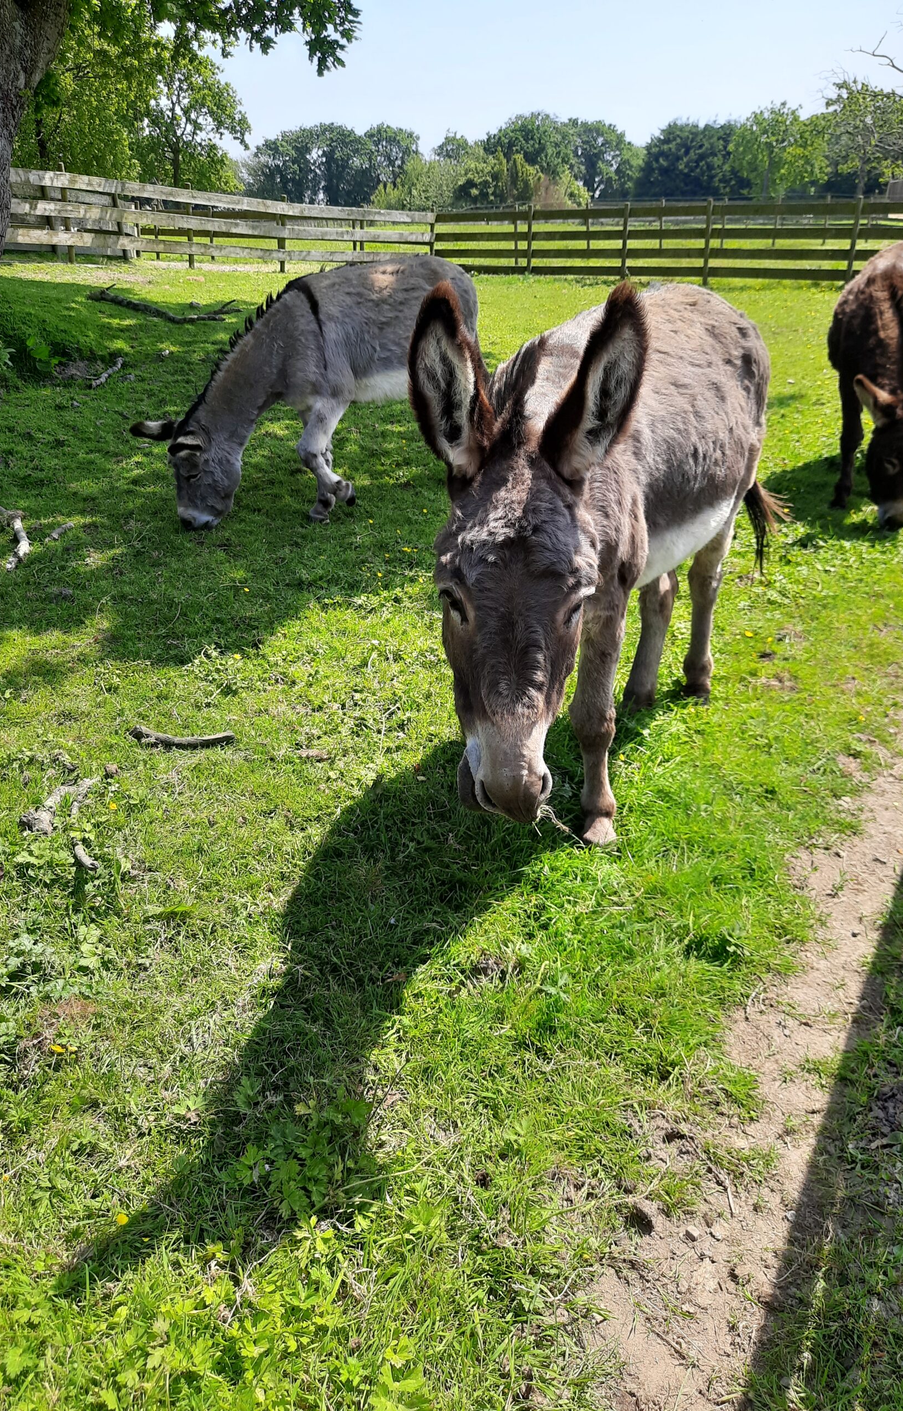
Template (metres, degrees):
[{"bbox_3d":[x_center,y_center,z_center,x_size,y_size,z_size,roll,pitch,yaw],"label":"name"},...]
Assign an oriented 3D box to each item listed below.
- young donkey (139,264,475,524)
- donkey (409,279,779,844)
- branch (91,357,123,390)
[{"bbox_3d":[-0.578,-1.426,4.631,1.517,1.140,0.502,-14,28,-27],"label":"young donkey"},{"bbox_3d":[0.345,-0.278,2.199,0.544,1.255,1.737,9,26,19],"label":"donkey"},{"bbox_3d":[-2.654,-2.565,7.850,0.120,0.100,0.650,-1,25,-3],"label":"branch"}]

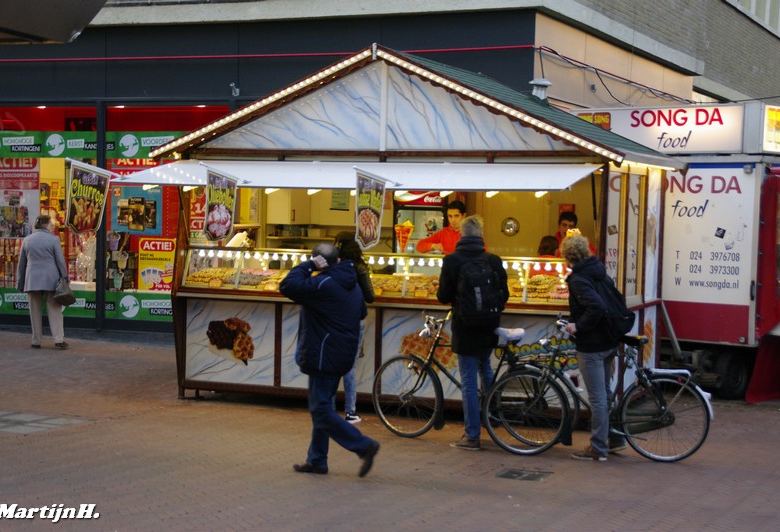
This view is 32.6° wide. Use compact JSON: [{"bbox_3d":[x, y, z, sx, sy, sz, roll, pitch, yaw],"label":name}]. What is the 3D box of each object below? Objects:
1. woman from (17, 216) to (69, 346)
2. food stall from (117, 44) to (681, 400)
[{"bbox_3d":[-4.439,0.200,17.144,0.580,1.700,0.360,2,3,19],"label":"woman"},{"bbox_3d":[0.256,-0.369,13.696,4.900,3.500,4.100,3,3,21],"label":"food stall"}]

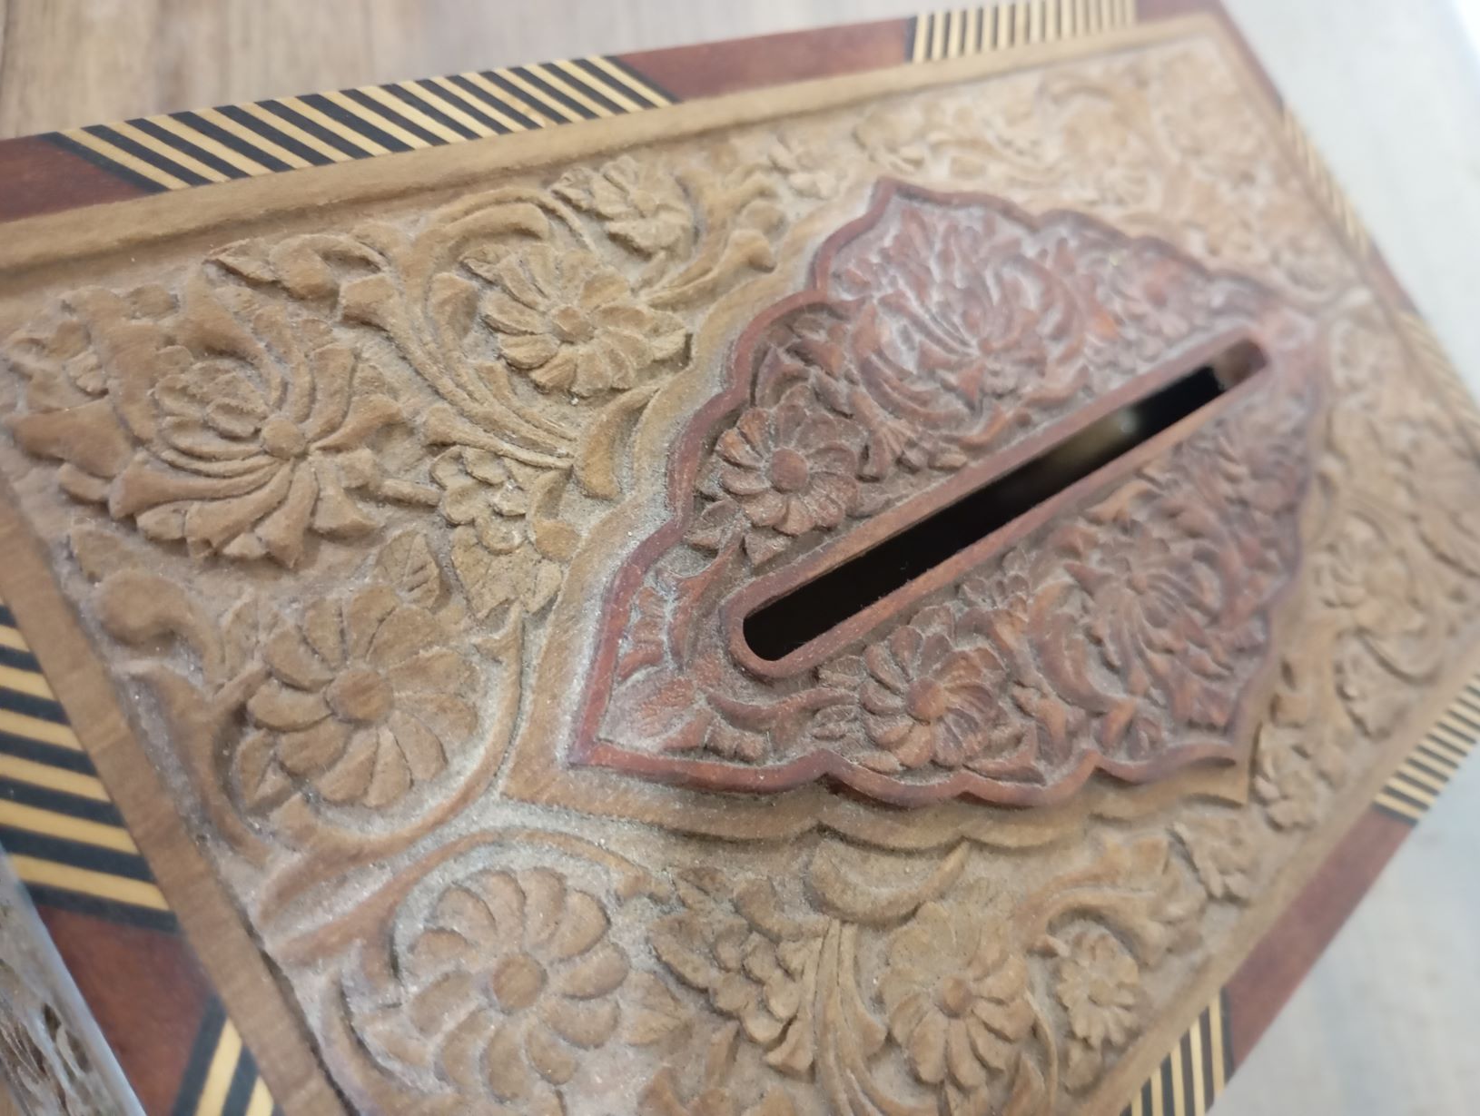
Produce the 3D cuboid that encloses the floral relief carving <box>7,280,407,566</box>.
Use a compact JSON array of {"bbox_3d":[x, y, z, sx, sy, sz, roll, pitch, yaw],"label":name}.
[{"bbox_3d":[-0.051,-0.013,0.118,0.035,0.005,0.033,-27,86,-38],"label":"floral relief carving"}]

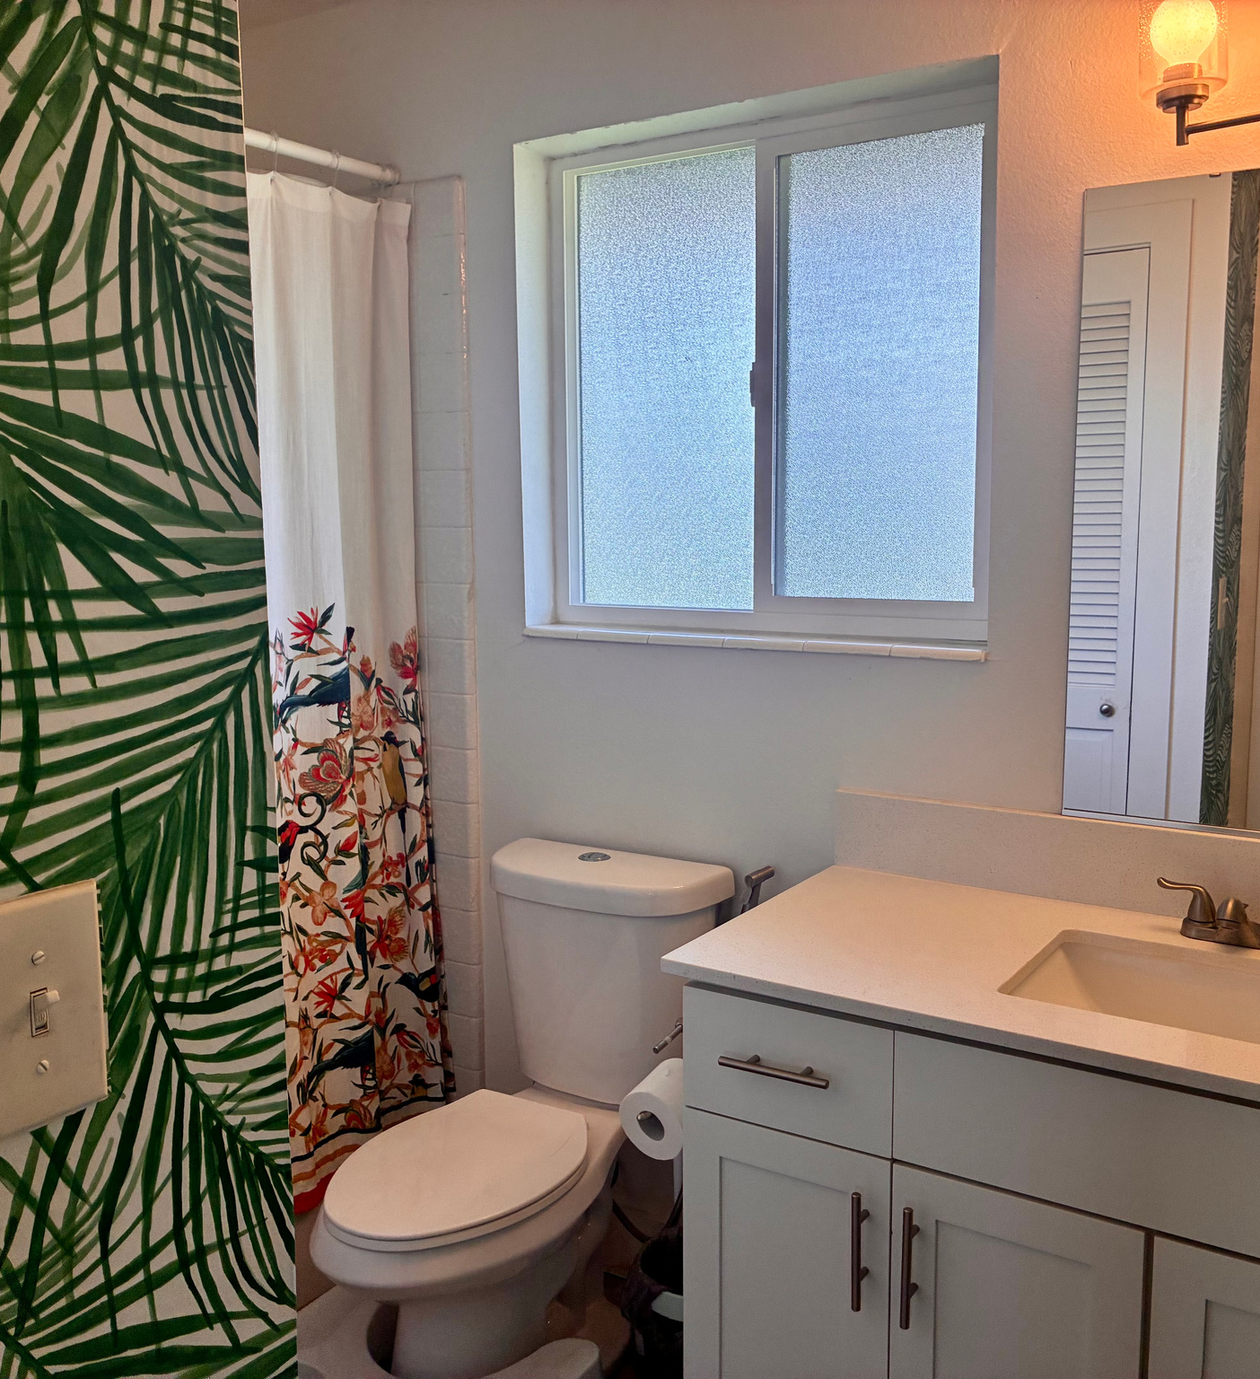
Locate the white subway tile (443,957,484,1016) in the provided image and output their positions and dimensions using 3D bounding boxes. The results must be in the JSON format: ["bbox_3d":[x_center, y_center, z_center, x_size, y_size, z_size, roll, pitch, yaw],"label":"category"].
[{"bbox_3d":[-0.346,0.605,2.818,0.112,0.108,0.010,5,9,33],"label":"white subway tile"}]

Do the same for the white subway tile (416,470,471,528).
[{"bbox_3d":[-0.355,-0.370,2.684,0.112,0.108,0.010,5,9,33],"label":"white subway tile"}]

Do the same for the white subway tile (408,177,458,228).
[{"bbox_3d":[-0.360,-0.908,2.610,0.112,0.105,0.010,5,9,33],"label":"white subway tile"}]

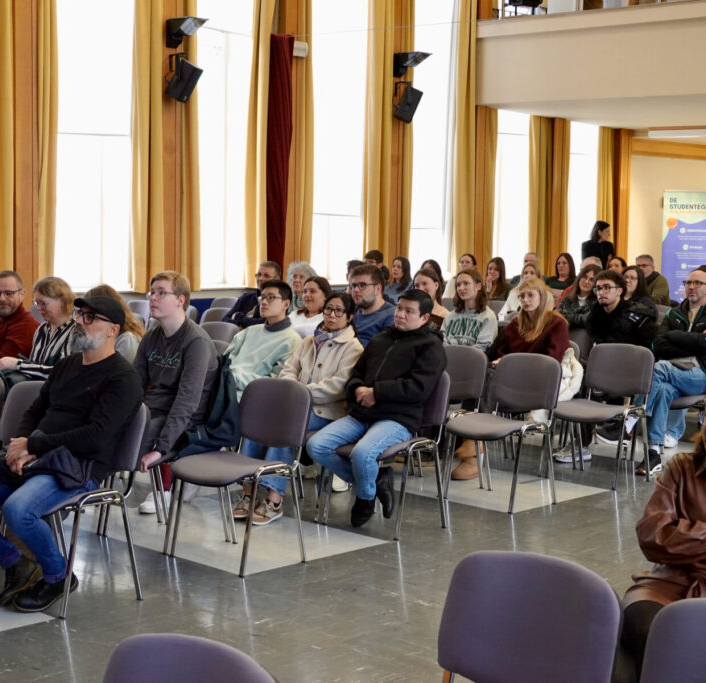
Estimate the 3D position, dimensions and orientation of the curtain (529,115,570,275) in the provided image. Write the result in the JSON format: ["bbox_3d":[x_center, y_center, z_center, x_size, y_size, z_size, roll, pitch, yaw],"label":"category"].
[{"bbox_3d":[2.368,-1.714,16.422,0.180,1.950,0.720,6,7,44],"label":"curtain"}]

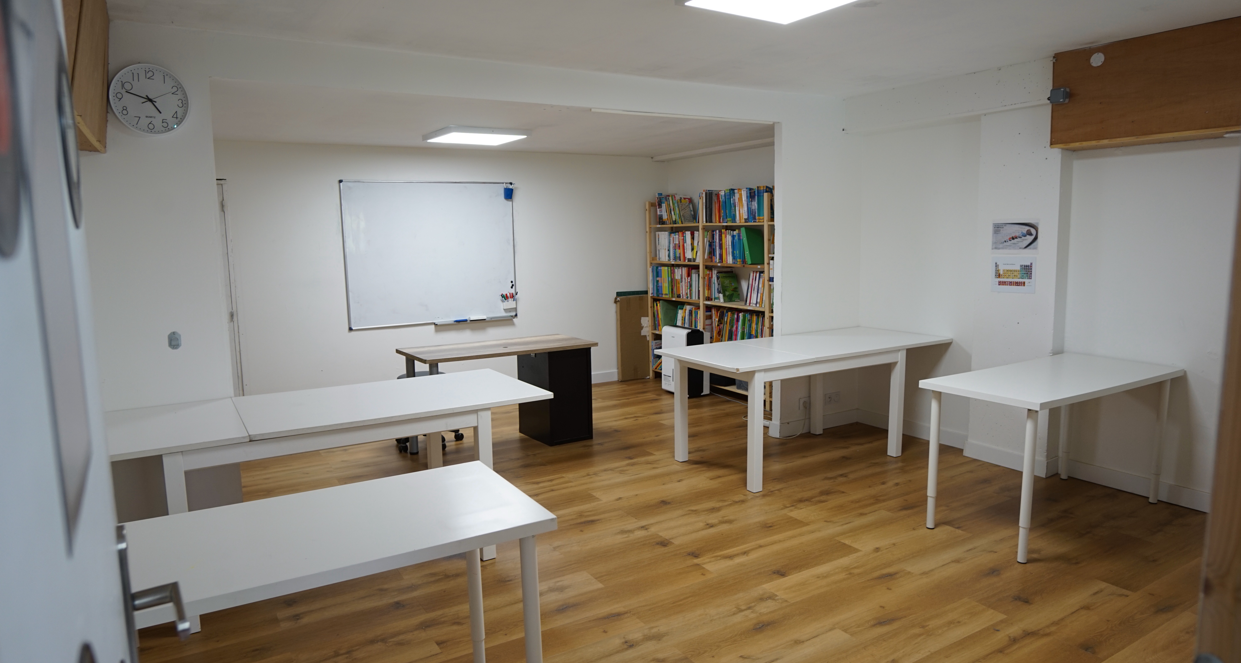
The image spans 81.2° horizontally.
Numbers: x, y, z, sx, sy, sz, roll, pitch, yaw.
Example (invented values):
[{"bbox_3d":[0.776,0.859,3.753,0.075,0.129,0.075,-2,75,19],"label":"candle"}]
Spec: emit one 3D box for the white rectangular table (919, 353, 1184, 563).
[{"bbox_3d":[2.263,0.583,3.800,1.411,0.730,0.596,-6,9,-32],"label":"white rectangular table"}]

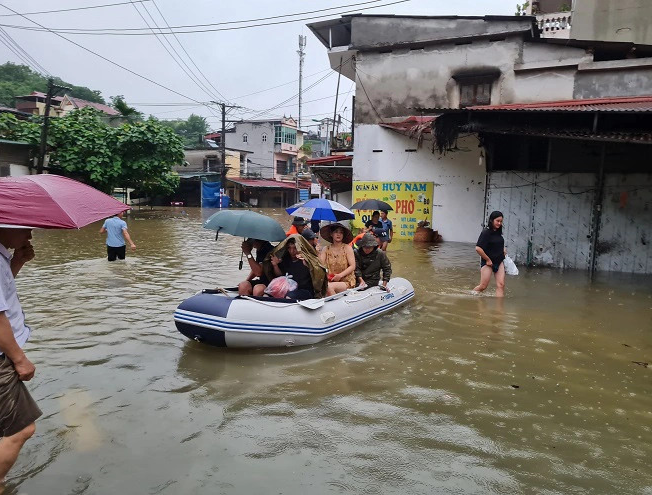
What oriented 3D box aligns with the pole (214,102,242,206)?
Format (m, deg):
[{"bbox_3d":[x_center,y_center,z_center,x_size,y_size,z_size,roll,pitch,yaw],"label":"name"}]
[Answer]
[{"bbox_3d":[-7.921,-7.148,39.456,2.400,8.400,0.400,-1,7,-23],"label":"pole"}]

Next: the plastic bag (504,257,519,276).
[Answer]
[{"bbox_3d":[2.866,0.294,7.680,0.230,0.310,0.170,7,8,37],"label":"plastic bag"}]

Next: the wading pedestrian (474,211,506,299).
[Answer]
[{"bbox_3d":[2.492,0.237,7.594,0.550,1.580,0.480,7,8,37],"label":"wading pedestrian"}]

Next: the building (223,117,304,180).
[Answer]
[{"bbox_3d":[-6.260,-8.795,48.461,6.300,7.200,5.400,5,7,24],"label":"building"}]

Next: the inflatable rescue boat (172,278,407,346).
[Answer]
[{"bbox_3d":[-0.333,0.643,6.189,1.750,0.600,3.500,5,8,28],"label":"inflatable rescue boat"}]

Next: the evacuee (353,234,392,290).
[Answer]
[{"bbox_3d":[0.631,0.284,6.628,0.520,0.920,0.620,-1,7,-17],"label":"evacuee"}]

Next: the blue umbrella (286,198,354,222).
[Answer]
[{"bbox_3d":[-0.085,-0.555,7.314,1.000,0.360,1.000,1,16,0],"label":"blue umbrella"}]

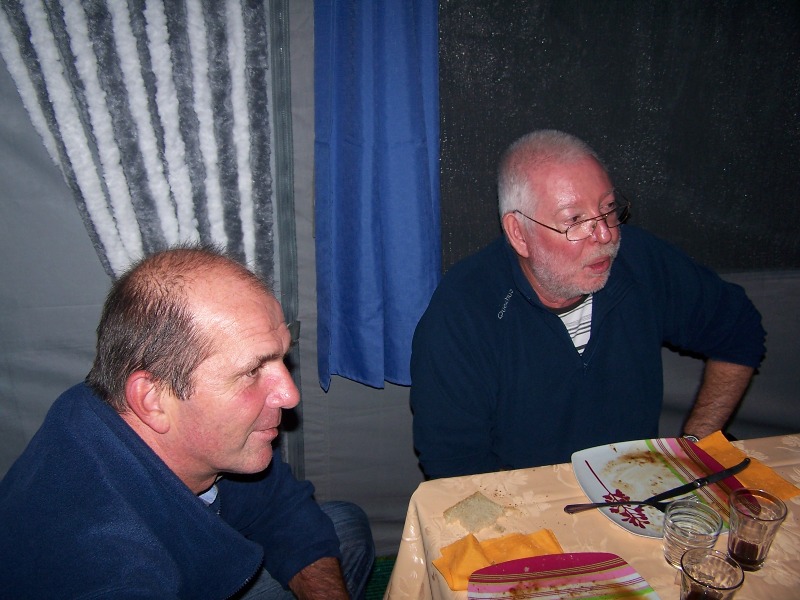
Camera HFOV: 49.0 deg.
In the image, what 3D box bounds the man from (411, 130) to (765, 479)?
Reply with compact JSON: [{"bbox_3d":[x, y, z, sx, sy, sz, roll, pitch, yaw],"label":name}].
[{"bbox_3d":[0.307,0.331,1.449,0.620,1.200,0.720,-4,23,-17],"label":"man"}]

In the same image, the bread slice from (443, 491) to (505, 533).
[{"bbox_3d":[0.101,0.288,1.179,0.062,0.013,0.092,22,28,39],"label":"bread slice"}]

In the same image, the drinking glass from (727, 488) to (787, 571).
[{"bbox_3d":[0.448,0.296,1.116,0.069,0.086,0.069,3,21,0],"label":"drinking glass"}]

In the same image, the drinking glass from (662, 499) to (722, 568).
[{"bbox_3d":[0.369,0.302,1.117,0.071,0.066,0.071,3,21,0],"label":"drinking glass"}]

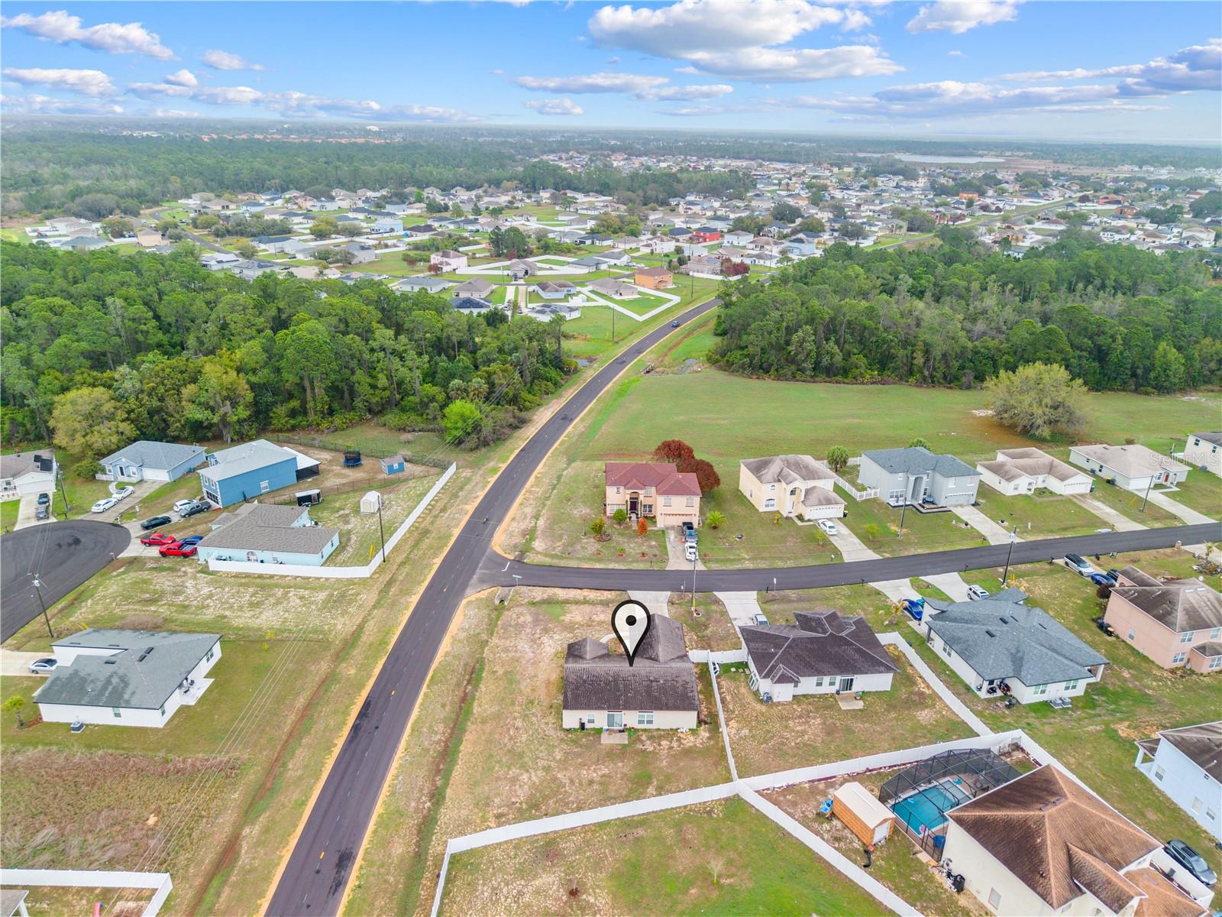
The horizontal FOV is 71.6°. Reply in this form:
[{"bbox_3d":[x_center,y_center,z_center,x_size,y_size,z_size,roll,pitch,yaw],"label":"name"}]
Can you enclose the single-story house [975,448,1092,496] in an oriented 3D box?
[{"bbox_3d":[82.199,1.847,168.013,17.400,4.500,17.300,-4,22,-12],"label":"single-story house"}]

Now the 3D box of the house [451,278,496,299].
[{"bbox_3d":[-54.088,-66.956,334.391,14.000,4.800,17.000,1,22,0],"label":"house"}]

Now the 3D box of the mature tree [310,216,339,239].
[{"bbox_3d":[-162.010,-130.096,478.782,15.500,11.800,15.000,1,22,0],"label":"mature tree"}]

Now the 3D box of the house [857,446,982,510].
[{"bbox_3d":[58.516,2.612,161.157,16.500,7.300,14.400,-4,22,-12],"label":"house"}]

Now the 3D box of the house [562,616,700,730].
[{"bbox_3d":[2.001,25.382,104.758,15.500,4.600,18.300,0,22,-2],"label":"house"}]

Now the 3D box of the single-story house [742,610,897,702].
[{"bbox_3d":[26.013,23.713,108.637,17.490,5.300,15.250,-1,22,-6],"label":"single-story house"}]

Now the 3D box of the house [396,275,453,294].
[{"bbox_3d":[-76.295,-71.676,345.816,16.270,5.000,13.600,7,22,15],"label":"house"}]

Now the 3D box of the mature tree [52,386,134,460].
[{"bbox_3d":[-105.045,-7.908,172.528,16.800,12.200,16.800,1,21,0],"label":"mature tree"}]

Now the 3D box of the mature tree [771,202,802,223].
[{"bbox_3d":[129.007,-178.293,618.716,23.000,14.500,21.000,1,22,0],"label":"mature tree"}]

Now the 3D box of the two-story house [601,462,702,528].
[{"bbox_3d":[7.236,5.490,150.089,16.400,8.100,14.600,1,21,0],"label":"two-story house"}]

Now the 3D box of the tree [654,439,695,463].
[{"bbox_3d":[12.641,-0.954,170.153,8.000,5.600,8.000,1,21,0],"label":"tree"}]

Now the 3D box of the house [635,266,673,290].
[{"bbox_3d":[18.562,-77.369,361.646,10.780,7.700,13.030,20,28,40],"label":"house"}]

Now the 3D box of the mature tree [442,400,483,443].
[{"bbox_3d":[-31.873,-8.000,181.439,8.300,8.700,8.300,1,21,0],"label":"mature tree"}]

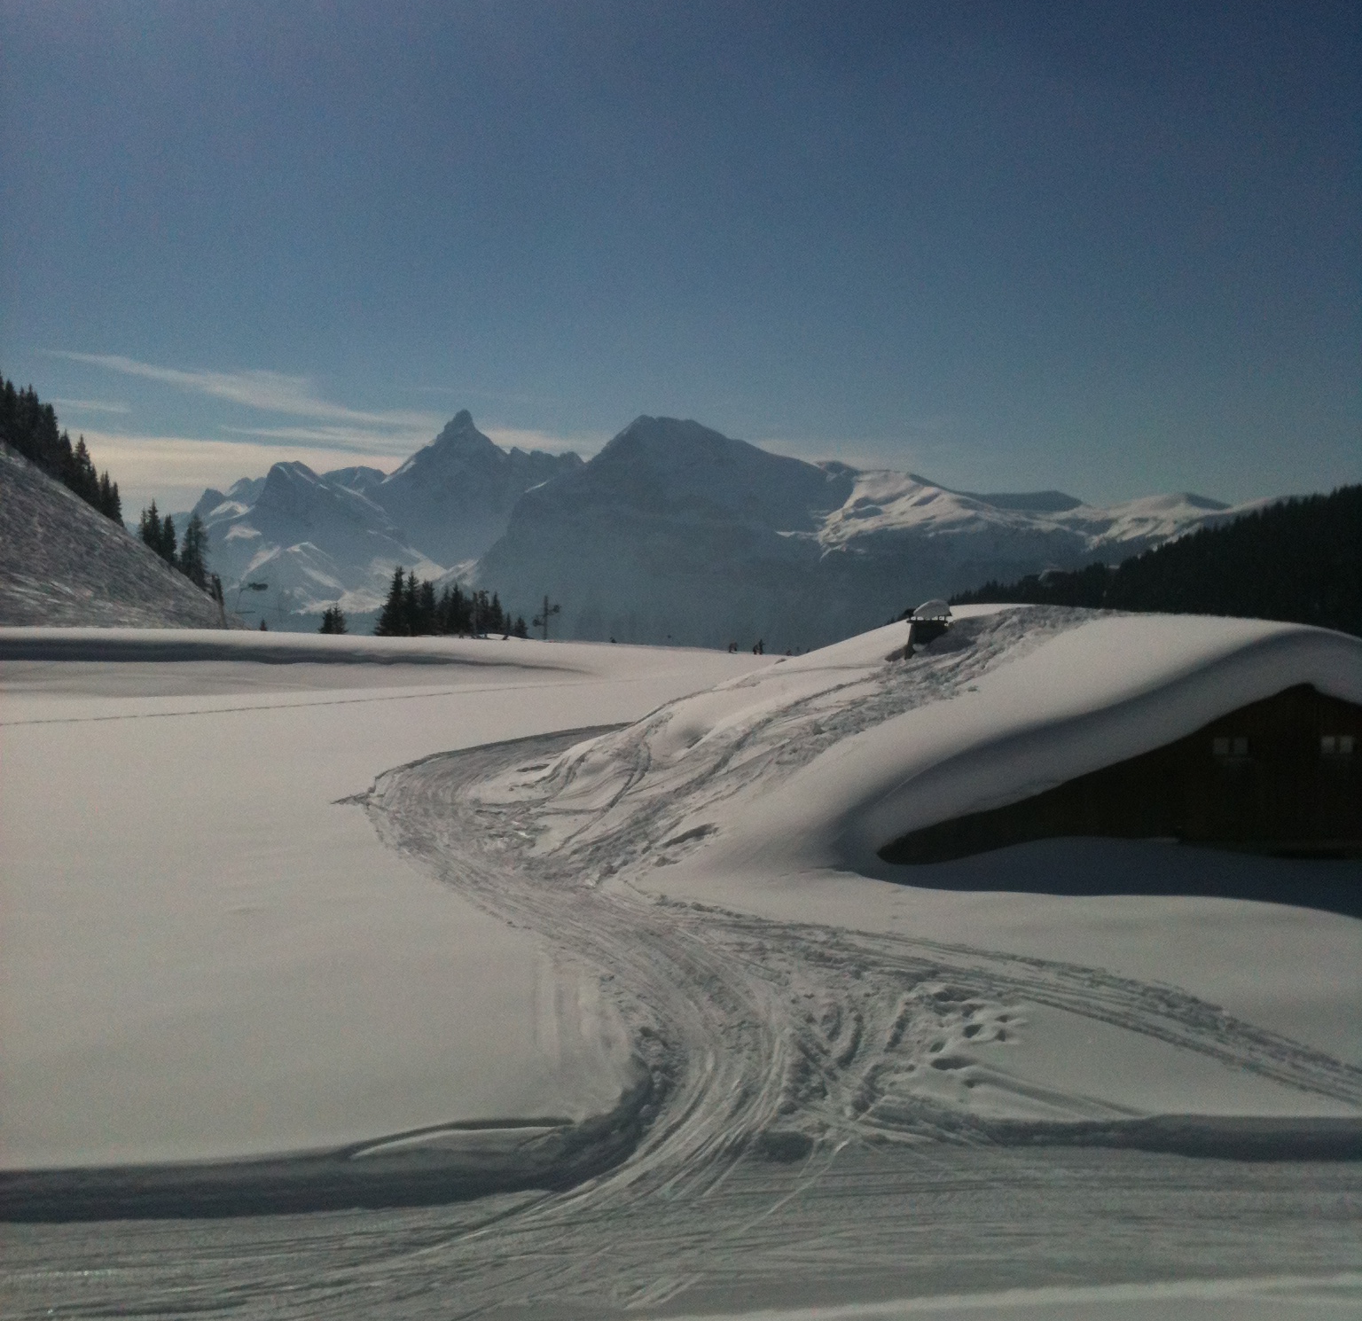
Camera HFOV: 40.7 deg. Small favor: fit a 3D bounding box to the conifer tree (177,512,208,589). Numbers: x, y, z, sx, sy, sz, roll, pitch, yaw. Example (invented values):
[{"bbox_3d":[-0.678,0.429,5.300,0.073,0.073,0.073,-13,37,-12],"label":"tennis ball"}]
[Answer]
[{"bbox_3d":[-59.720,-13.470,225.000,3.700,9.900,3.700,0,1,0],"label":"conifer tree"}]

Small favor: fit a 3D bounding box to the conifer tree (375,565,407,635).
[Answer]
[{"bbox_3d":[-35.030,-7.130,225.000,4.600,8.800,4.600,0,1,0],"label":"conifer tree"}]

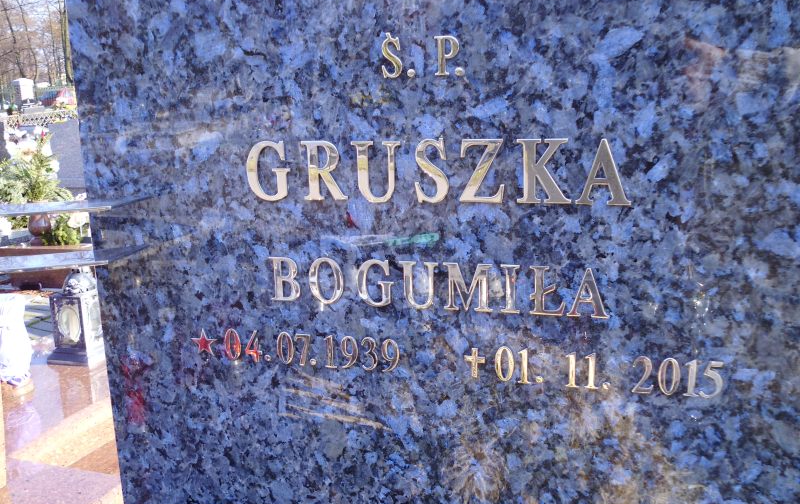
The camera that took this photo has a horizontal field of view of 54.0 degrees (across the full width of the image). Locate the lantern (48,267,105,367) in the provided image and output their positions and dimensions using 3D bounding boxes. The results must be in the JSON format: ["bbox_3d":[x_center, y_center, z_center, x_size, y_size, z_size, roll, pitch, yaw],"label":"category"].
[{"bbox_3d":[-0.869,0.158,2.165,0.153,0.279,0.153,3,12,24],"label":"lantern"}]

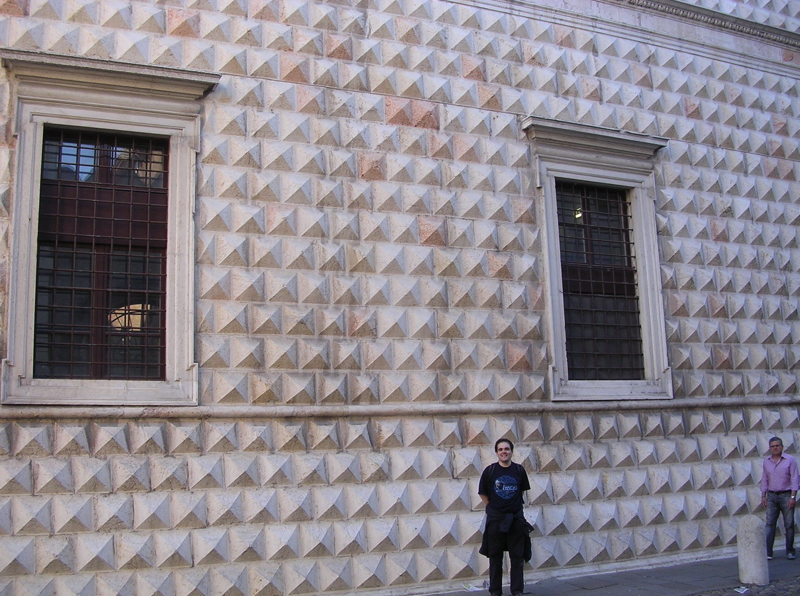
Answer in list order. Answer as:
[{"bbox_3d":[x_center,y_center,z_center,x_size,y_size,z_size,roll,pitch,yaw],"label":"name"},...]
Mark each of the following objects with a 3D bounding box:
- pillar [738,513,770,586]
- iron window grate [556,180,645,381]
[{"bbox_3d":[4.086,2.901,10.150,0.305,0.765,0.305,3,-11,-25],"label":"pillar"},{"bbox_3d":[2.724,-0.215,12.089,1.345,2.710,0.200,3,-11,-25],"label":"iron window grate"}]

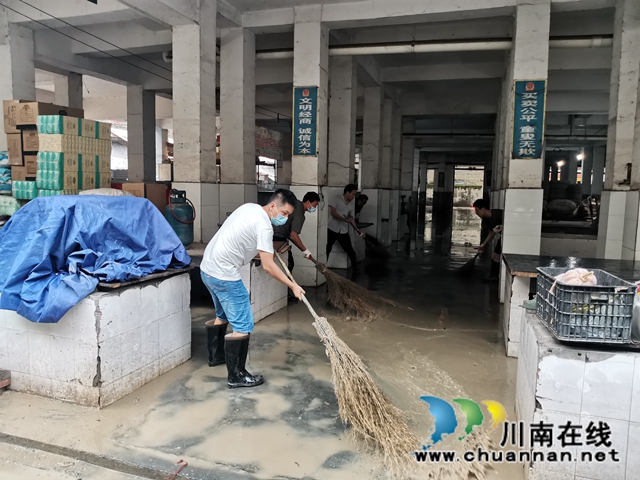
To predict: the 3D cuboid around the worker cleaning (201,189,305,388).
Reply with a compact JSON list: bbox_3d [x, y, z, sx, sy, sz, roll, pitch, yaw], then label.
[{"bbox_3d":[-0.522,0.347,3.712,0.800,1.473,0.580,0,5,-9],"label":"worker cleaning"}]

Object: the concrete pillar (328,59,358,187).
[{"bbox_3d":[0.424,-1.478,9.547,0.450,4.061,0.450,3,6,19],"label":"concrete pillar"}]

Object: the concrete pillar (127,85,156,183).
[{"bbox_3d":[-4.288,-1.643,11.555,0.450,3.890,0.450,3,6,19],"label":"concrete pillar"}]

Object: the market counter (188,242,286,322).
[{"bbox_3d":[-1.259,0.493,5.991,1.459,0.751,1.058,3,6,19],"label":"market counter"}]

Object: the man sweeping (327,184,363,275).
[{"bbox_3d":[0.446,-0.213,9.041,0.600,1.637,0.580,6,7,43],"label":"man sweeping"}]

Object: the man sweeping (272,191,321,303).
[{"bbox_3d":[-0.350,0.096,6.459,0.700,1.473,0.580,3,6,19],"label":"man sweeping"}]

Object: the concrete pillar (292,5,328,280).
[{"bbox_3d":[-0.162,-1.414,7.675,0.450,4.261,0.450,3,6,19],"label":"concrete pillar"}]

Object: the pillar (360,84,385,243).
[{"bbox_3d":[1.308,-1.697,12.062,0.450,4.061,0.450,3,6,19],"label":"pillar"}]

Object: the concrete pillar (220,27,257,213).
[{"bbox_3d":[-1.373,-1.381,8.073,0.450,4.090,0.450,3,6,19],"label":"concrete pillar"}]

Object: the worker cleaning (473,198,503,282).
[{"bbox_3d":[2.995,0.002,8.225,0.720,1.416,0.600,1,5,4],"label":"worker cleaning"}]

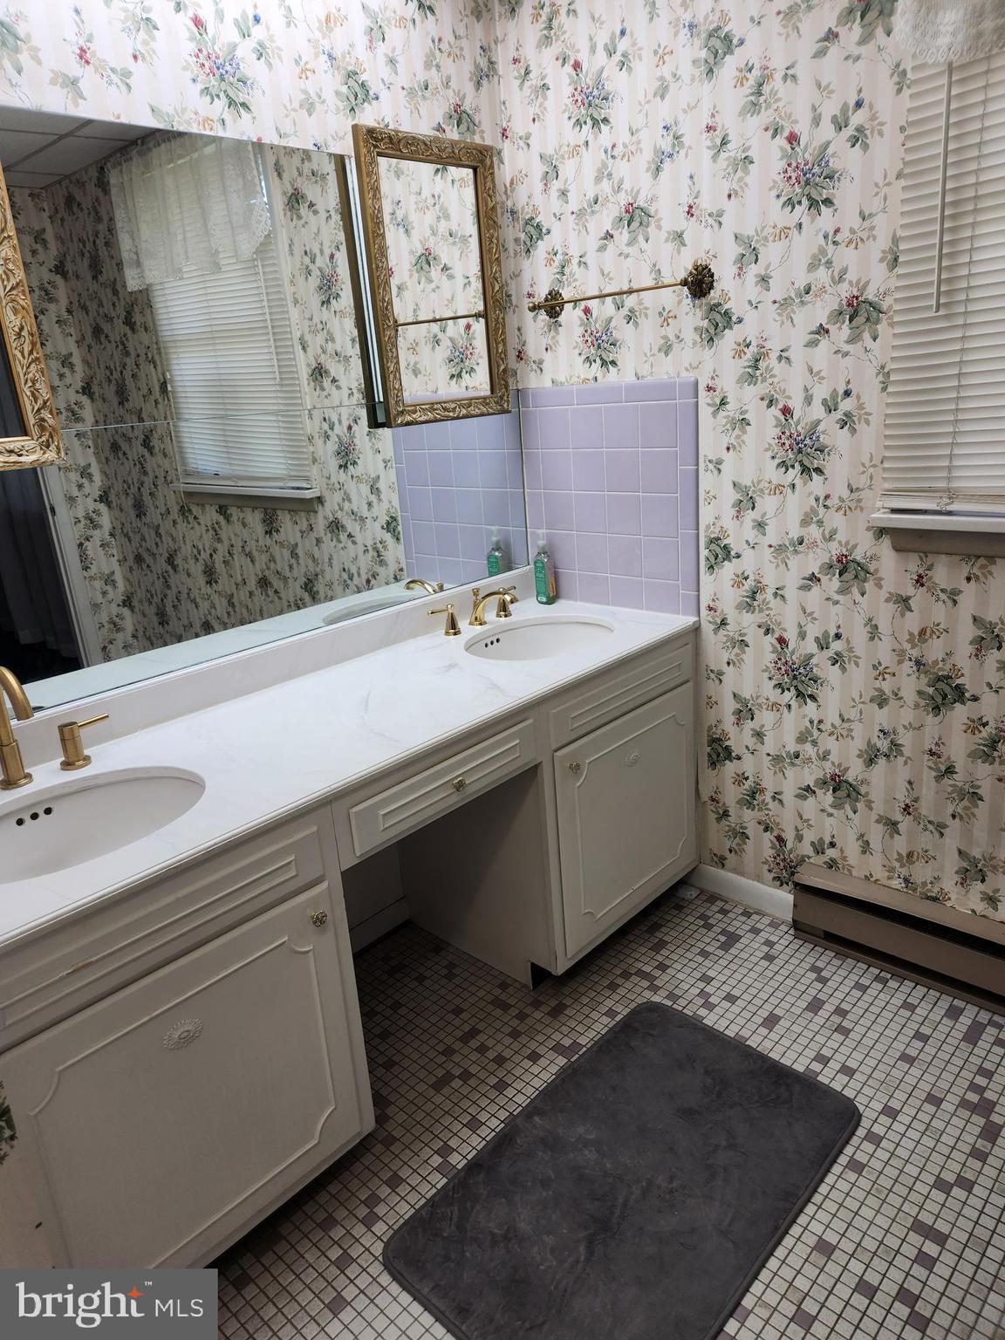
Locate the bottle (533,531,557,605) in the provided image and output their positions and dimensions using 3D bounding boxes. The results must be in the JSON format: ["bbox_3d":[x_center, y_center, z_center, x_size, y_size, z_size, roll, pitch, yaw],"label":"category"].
[{"bbox_3d":[0.117,-0.289,2.491,0.045,0.201,0.052,-19,23,-38],"label":"bottle"}]

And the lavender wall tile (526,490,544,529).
[{"bbox_3d":[0.094,-0.452,2.511,0.059,0.108,0.008,12,24,41],"label":"lavender wall tile"}]

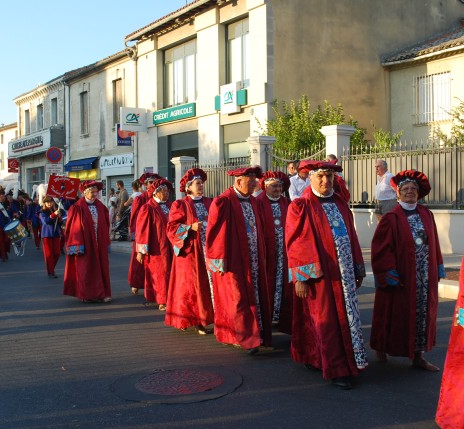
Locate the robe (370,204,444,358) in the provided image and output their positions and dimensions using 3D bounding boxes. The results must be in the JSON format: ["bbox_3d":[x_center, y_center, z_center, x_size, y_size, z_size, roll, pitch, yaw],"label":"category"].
[{"bbox_3d":[1.524,0.576,6.033,0.620,1.326,0.420,-1,2,-22],"label":"robe"}]

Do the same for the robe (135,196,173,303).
[{"bbox_3d":[-1.041,0.478,9.256,0.540,1.383,0.420,-2,2,-40],"label":"robe"}]

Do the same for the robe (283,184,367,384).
[{"bbox_3d":[0.745,0.518,5.560,0.630,1.482,0.480,-1,2,-30],"label":"robe"}]

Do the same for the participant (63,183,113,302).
[{"bbox_3d":[-2.060,0.358,9.900,0.700,1.700,0.500,-1,2,-31],"label":"participant"}]

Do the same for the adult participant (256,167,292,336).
[{"bbox_3d":[0.471,0.391,7.603,0.580,1.744,0.440,-1,2,-20],"label":"adult participant"}]

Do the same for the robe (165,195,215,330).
[{"bbox_3d":[-0.451,0.508,7.450,0.600,1.400,0.500,-2,2,-39],"label":"robe"}]

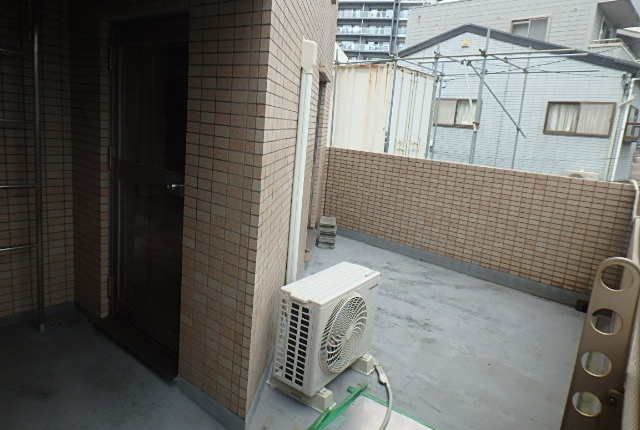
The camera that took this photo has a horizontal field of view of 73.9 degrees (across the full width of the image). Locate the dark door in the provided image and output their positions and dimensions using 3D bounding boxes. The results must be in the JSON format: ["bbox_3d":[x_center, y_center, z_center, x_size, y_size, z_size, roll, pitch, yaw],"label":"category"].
[{"bbox_3d":[-0.918,-0.125,2.293,0.750,1.755,0.080,14,14,34],"label":"dark door"}]

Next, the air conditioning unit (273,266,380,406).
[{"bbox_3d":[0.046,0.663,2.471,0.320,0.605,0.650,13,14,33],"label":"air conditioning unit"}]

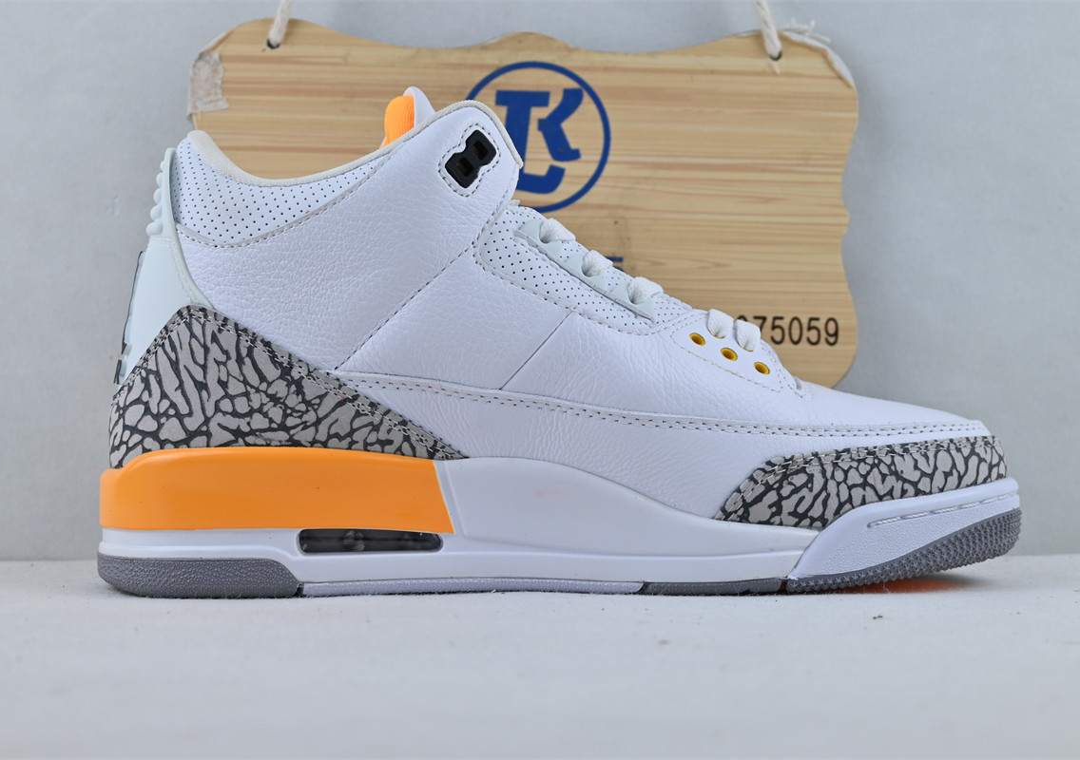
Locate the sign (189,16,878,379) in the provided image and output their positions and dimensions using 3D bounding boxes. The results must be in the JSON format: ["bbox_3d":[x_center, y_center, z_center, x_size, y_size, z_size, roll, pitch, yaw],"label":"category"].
[{"bbox_3d":[-0.006,-0.073,0.565,0.277,0.153,0.010,0,-2,0],"label":"sign"}]

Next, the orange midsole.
[{"bbox_3d":[-0.082,0.034,0.438,0.114,0.026,0.083,0,-2,-5],"label":"orange midsole"}]

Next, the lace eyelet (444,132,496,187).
[{"bbox_3d":[-0.021,-0.067,0.412,0.011,0.017,0.005,38,-5,-3],"label":"lace eyelet"}]

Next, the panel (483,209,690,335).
[{"bbox_3d":[0.013,-0.034,0.420,0.068,0.026,0.025,28,-4,-4],"label":"panel"}]

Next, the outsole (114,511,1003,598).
[{"bbox_3d":[0.011,0.053,0.447,0.297,0.026,0.107,0,-2,-5],"label":"outsole"}]

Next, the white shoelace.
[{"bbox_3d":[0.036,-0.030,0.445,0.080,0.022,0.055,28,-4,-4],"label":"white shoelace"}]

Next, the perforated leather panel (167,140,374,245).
[{"bbox_3d":[-0.080,-0.057,0.414,0.065,0.032,0.022,0,-2,6],"label":"perforated leather panel"}]

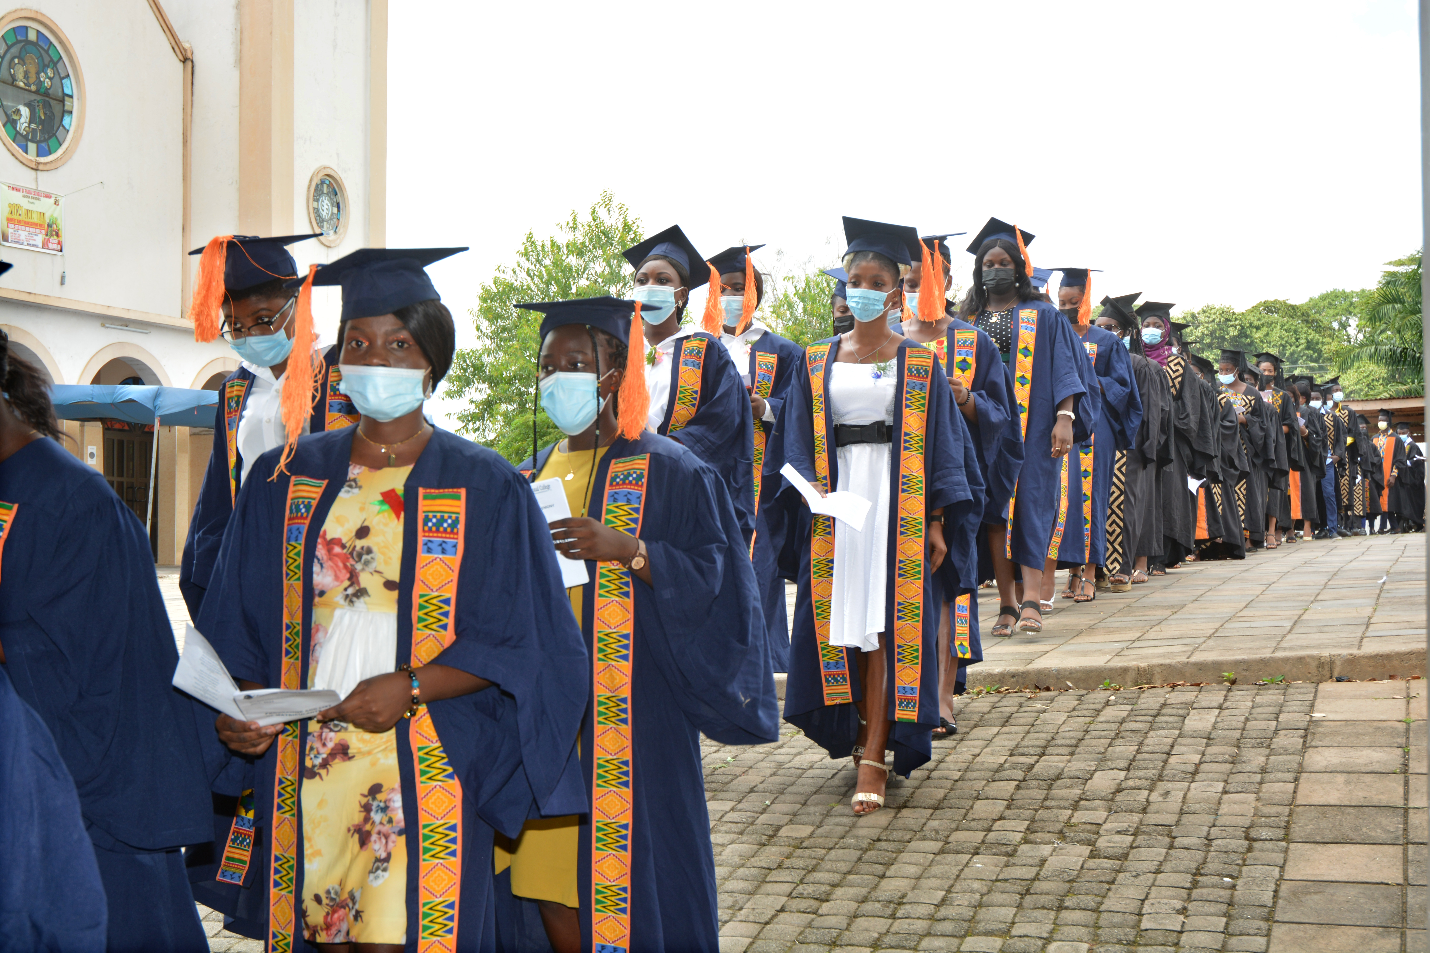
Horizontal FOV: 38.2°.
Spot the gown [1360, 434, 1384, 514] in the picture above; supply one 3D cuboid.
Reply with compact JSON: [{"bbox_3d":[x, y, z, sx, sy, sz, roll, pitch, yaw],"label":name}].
[{"bbox_3d":[9.145,-0.031,28.800,0.520,1.180,0.420,-1,-1,41],"label":"gown"}]

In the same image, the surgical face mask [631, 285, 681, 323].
[{"bbox_3d":[-0.183,-0.542,6.500,0.140,0.120,0.085,0,-1,27],"label":"surgical face mask"}]

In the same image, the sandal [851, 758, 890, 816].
[{"bbox_3d":[0.455,0.900,5.980,0.090,0.115,0.230,1,7,11],"label":"sandal"}]

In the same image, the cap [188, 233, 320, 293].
[{"bbox_3d":[-1.025,-0.470,4.640,0.228,0.112,0.228,-7,1,40],"label":"cap"}]

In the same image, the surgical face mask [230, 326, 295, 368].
[{"bbox_3d":[-0.919,-0.261,4.200,0.130,0.090,0.080,0,24,19],"label":"surgical face mask"}]

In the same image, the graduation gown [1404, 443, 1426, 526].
[{"bbox_3d":[10.741,0.069,32.000,0.600,1.330,0.480,-1,-1,36],"label":"graduation gown"}]

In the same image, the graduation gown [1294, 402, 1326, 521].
[{"bbox_3d":[6.055,-0.127,21.300,0.520,1.230,0.380,-1,-2,38],"label":"graduation gown"}]

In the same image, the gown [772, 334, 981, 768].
[{"bbox_3d":[0.498,0.250,6.420,0.620,1.340,0.500,0,-1,15],"label":"gown"}]

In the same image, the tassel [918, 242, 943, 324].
[{"bbox_3d":[0.665,-0.608,6.420,0.062,0.250,0.050,-5,-1,15],"label":"tassel"}]

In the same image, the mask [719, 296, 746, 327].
[{"bbox_3d":[0.075,-0.583,7.300,0.140,0.112,0.085,0,-1,21],"label":"mask"}]

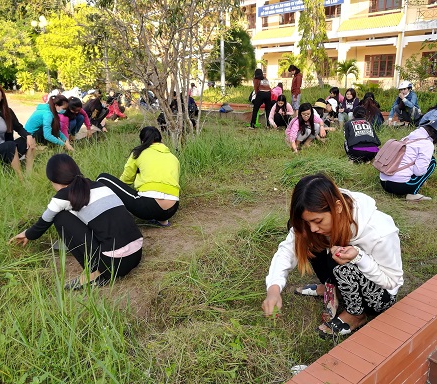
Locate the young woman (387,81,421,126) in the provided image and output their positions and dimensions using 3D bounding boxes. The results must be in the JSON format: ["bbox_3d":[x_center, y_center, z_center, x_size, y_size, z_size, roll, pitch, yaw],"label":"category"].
[{"bbox_3d":[4.101,-1.966,8.510,0.600,0.980,0.620,11,20,35],"label":"young woman"}]

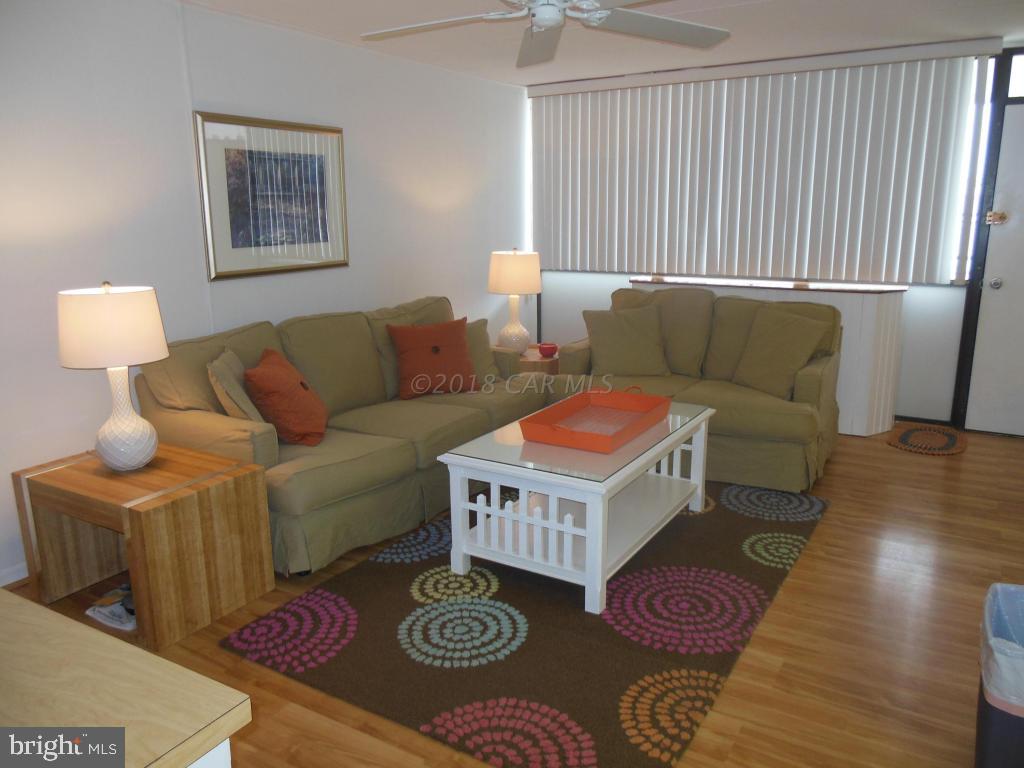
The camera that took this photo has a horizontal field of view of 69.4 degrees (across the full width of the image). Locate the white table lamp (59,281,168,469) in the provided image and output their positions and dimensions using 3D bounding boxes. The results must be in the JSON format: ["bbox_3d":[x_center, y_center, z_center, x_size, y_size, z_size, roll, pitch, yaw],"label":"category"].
[{"bbox_3d":[-1.482,-0.024,2.789,0.360,0.712,0.360,8,16,31],"label":"white table lamp"}]

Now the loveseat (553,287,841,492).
[{"bbox_3d":[1.125,-0.052,4.543,1.542,0.912,1.013,8,16,31],"label":"loveseat"}]

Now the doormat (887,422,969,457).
[{"bbox_3d":[2.674,0.343,4.761,0.455,0.010,0.781,8,16,31],"label":"doormat"}]

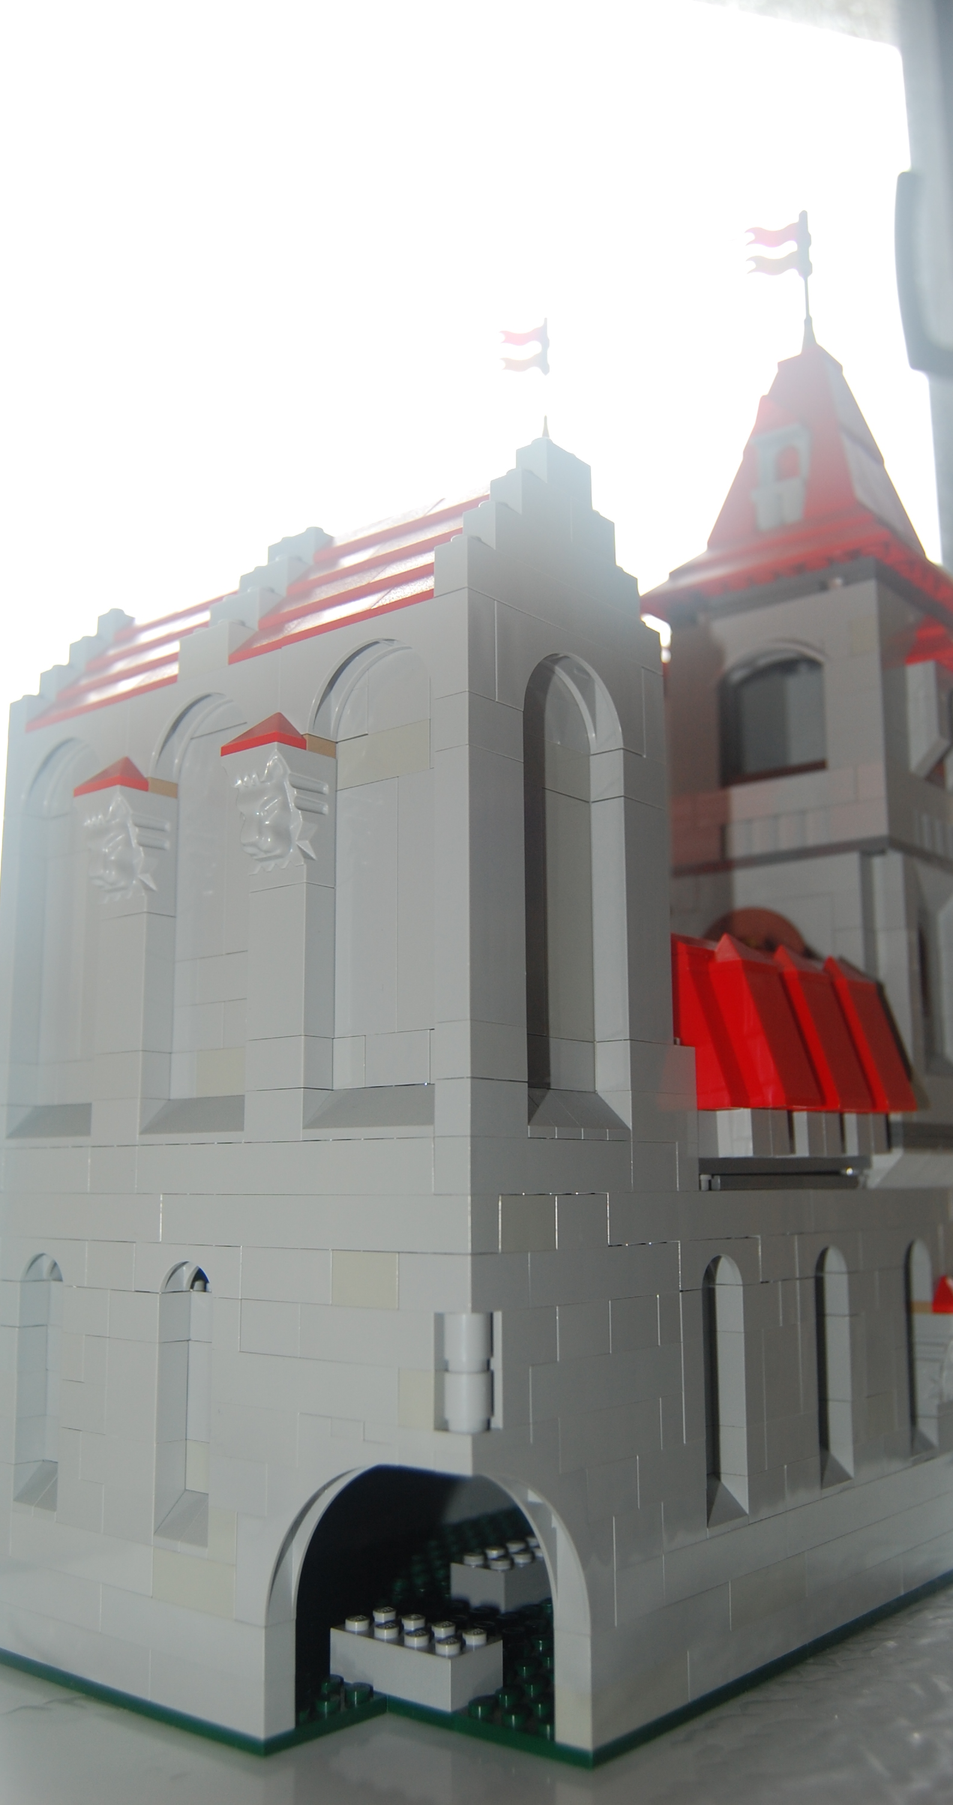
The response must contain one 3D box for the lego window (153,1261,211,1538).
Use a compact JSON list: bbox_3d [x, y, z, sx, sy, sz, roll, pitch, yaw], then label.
[{"bbox_3d":[-0.053,0.094,0.287,0.016,0.051,0.008,-9,-14,39],"label":"lego window"}]

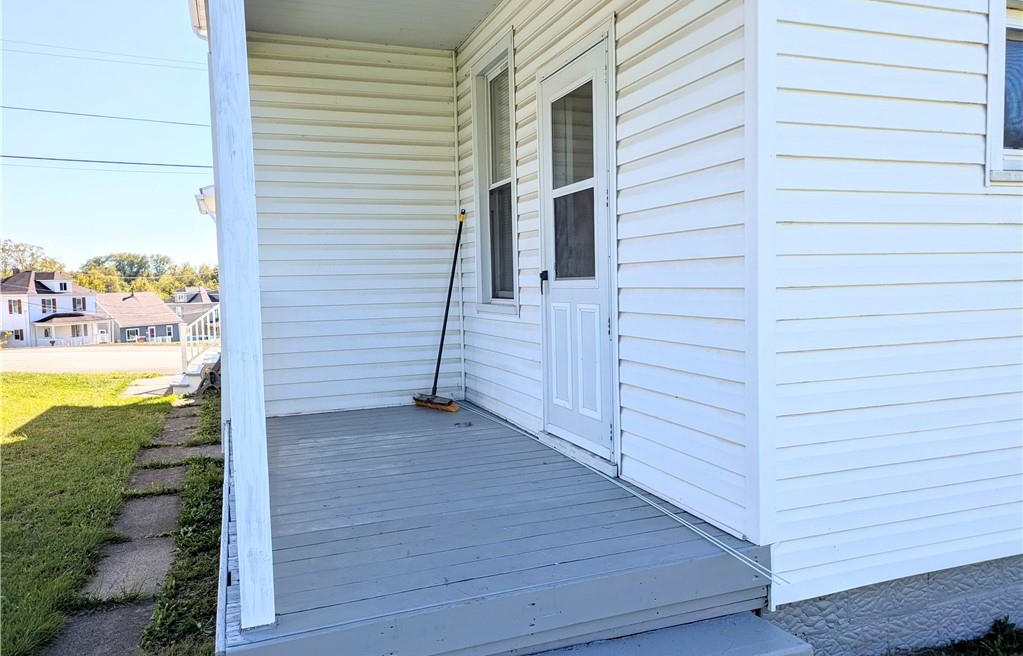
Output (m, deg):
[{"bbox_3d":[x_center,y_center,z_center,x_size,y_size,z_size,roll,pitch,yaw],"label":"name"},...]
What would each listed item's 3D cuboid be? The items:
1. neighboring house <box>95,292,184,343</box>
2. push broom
[{"bbox_3d":[-48.043,-1.105,92.093,9.900,6.325,8.910,0,4,26],"label":"neighboring house"},{"bbox_3d":[-0.487,-0.137,5.785,0.150,1.579,0.476,9,-1,-43],"label":"push broom"}]

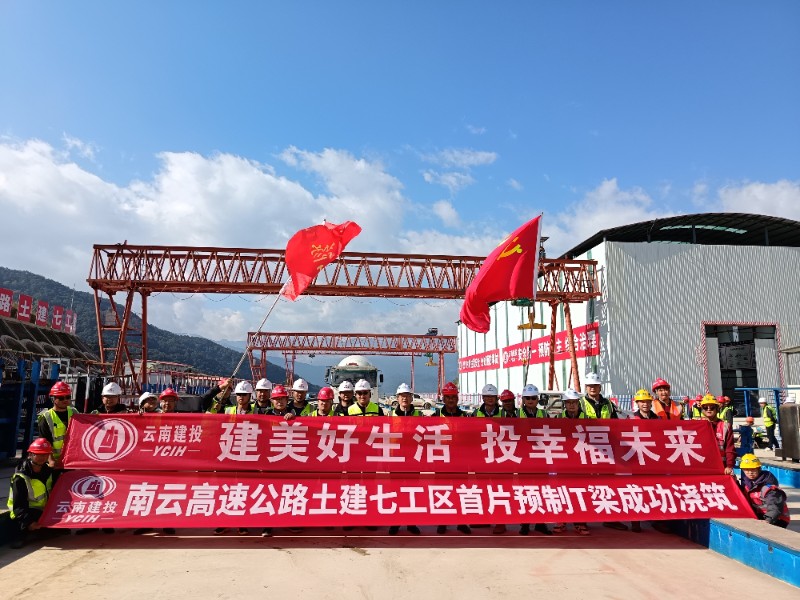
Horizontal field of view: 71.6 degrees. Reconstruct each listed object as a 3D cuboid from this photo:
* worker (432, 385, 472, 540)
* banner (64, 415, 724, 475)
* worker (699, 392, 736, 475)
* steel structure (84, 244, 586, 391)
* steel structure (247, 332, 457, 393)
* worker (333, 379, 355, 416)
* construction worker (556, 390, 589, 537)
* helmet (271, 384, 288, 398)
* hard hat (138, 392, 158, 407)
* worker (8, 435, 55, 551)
[{"bbox_3d":[0.628,1.927,6.872,0.530,1.778,0.360,1,-9,0],"label":"worker"},{"bbox_3d":[-0.027,1.716,6.593,7.650,0.670,0.200,1,-9,-2],"label":"banner"},{"bbox_3d":[3.962,2.015,6.833,0.550,1.666,0.380,-1,-9,8],"label":"worker"},{"bbox_3d":[-2.737,1.991,34.937,31.730,10.681,5.800,1,-9,-6],"label":"steel structure"},{"bbox_3d":[-5.564,8.189,66.536,24.900,7.752,5.500,1,-9,-5],"label":"steel structure"},{"bbox_3d":[-0.763,1.986,7.394,0.530,1.793,0.360,1,-9,0],"label":"worker"},{"bbox_3d":[2.202,1.984,6.938,0.530,1.720,0.360,0,-9,3],"label":"construction worker"},{"bbox_3d":[-1.518,1.161,7.005,0.220,0.160,0.280,1,-9,-6],"label":"helmet"},{"bbox_3d":[-3.152,1.253,6.953,0.220,0.155,0.280,-10,-14,-34],"label":"hard hat"},{"bbox_3d":[-4.153,2.169,6.334,0.580,1.134,0.680,5,-10,-26],"label":"worker"}]

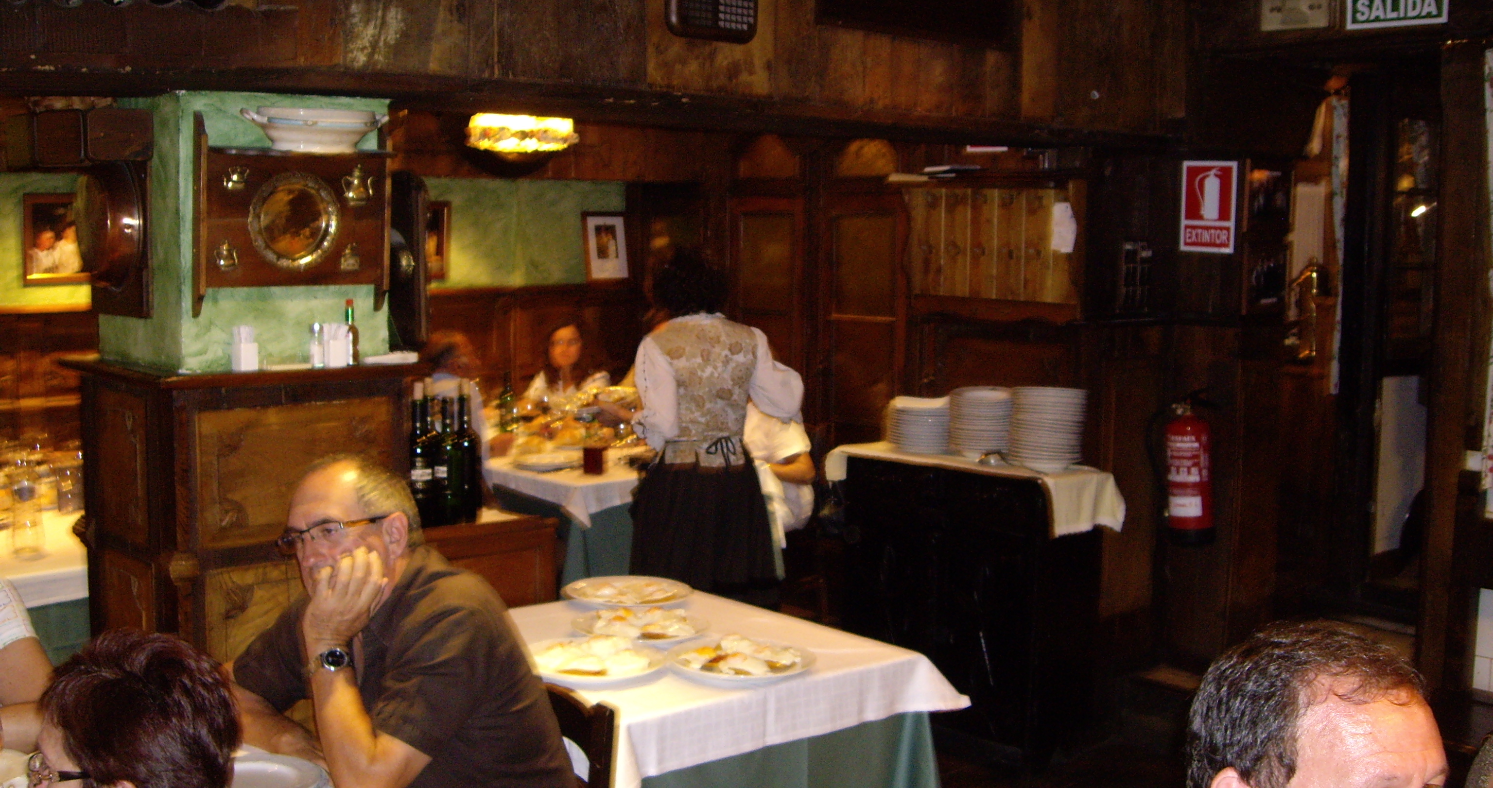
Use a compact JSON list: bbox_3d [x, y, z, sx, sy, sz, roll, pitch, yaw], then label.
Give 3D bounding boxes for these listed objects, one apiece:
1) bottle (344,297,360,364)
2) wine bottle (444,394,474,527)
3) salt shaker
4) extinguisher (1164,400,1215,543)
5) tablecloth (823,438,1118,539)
[{"bbox_3d":[-0.838,-0.132,3.480,0.037,0.142,0.037,-5,9,-40],"label":"bottle"},{"bbox_3d":[-0.688,0.154,3.830,0.075,0.300,0.075,-5,9,-40],"label":"wine bottle"},{"bbox_3d":[-0.995,-0.089,3.250,0.044,0.090,0.044,-5,7,-42],"label":"salt shaker"},{"bbox_3d":[1.453,0.246,5.360,0.155,0.500,0.165,-6,9,-44],"label":"extinguisher"},{"bbox_3d":[0.736,0.307,5.405,0.950,0.190,0.370,6,8,44],"label":"tablecloth"}]

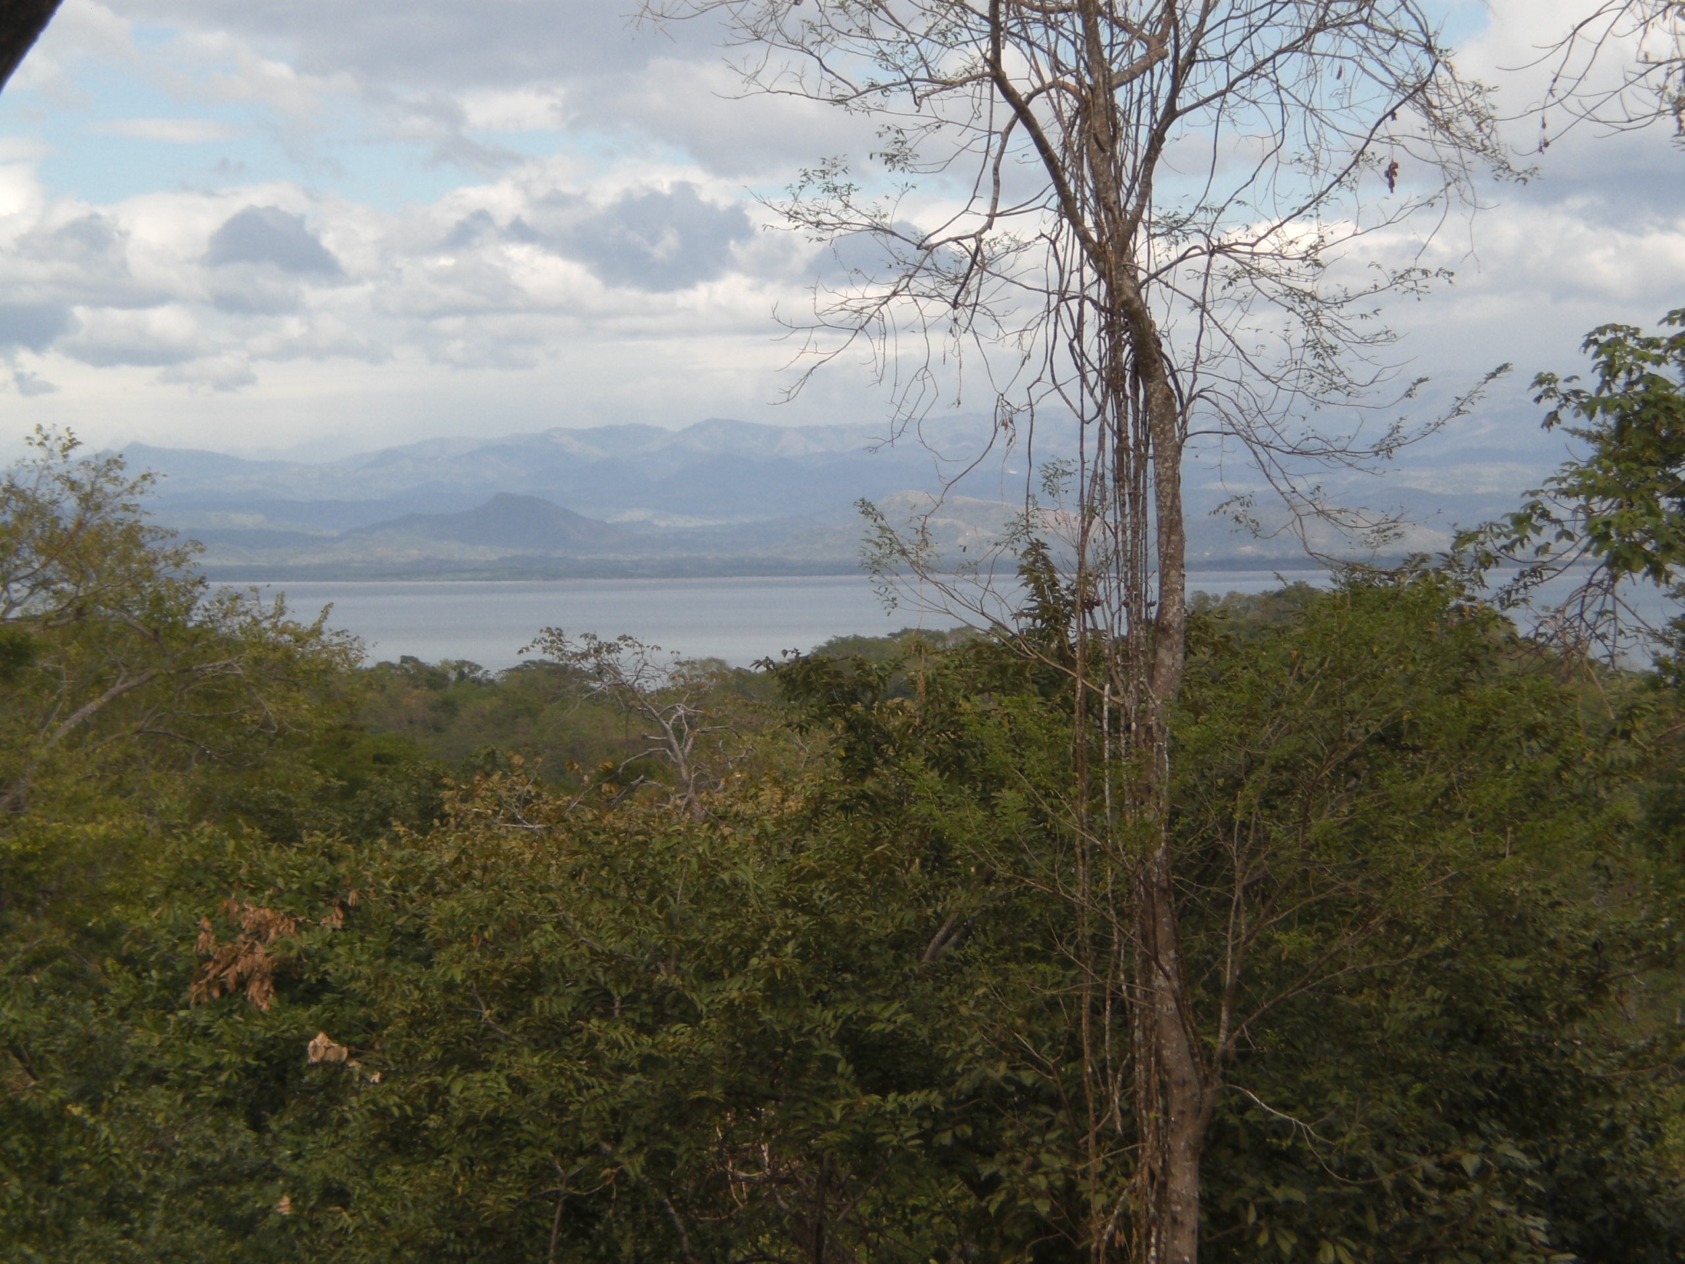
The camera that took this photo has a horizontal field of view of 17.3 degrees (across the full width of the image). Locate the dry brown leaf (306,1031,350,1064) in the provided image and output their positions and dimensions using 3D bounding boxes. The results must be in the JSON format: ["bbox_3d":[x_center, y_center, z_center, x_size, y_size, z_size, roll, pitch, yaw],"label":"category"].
[{"bbox_3d":[-2.968,2.395,32.000,0.250,0.190,0.130,0,1,-5],"label":"dry brown leaf"}]

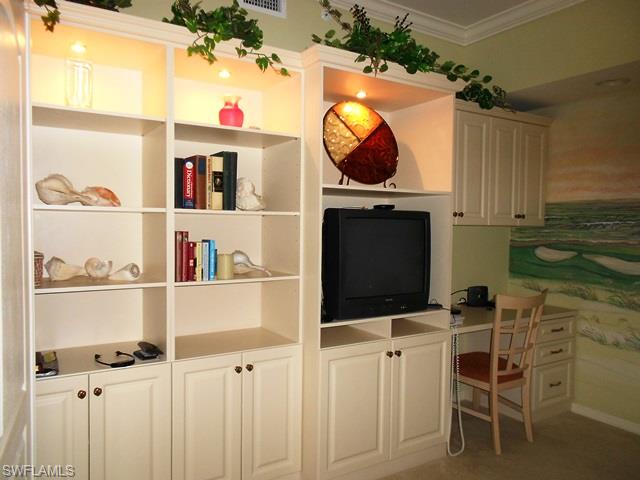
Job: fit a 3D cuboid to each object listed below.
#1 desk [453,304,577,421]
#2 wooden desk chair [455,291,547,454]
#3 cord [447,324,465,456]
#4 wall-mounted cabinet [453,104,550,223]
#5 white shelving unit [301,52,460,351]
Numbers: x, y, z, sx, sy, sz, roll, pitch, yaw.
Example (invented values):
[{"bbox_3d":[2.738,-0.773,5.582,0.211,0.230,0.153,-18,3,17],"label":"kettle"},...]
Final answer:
[{"bbox_3d":[1.188,0.901,3.507,1.395,0.744,0.586,-1,3,-32],"label":"desk"},{"bbox_3d":[1.089,0.794,3.114,0.502,0.986,0.512,-1,3,-32],"label":"wooden desk chair"},{"bbox_3d":[0.820,0.902,2.893,0.116,0.781,0.046,-1,3,-32],"label":"cord"},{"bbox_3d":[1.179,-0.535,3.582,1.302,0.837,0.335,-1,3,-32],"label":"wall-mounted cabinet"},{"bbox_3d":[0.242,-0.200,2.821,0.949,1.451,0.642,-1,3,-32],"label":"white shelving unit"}]

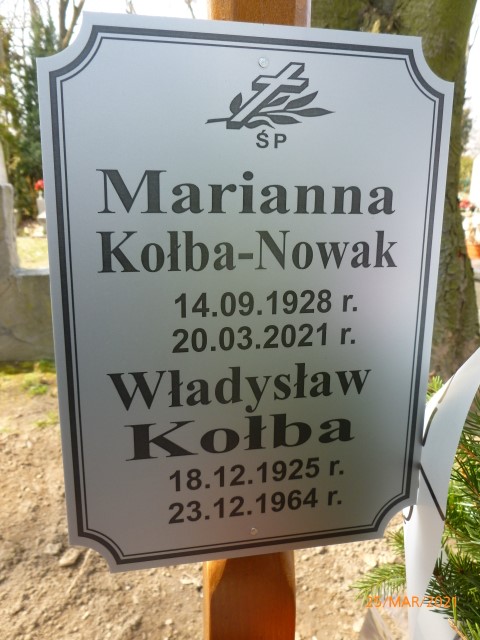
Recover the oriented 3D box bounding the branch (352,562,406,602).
[{"bbox_3d":[0.138,0.254,0.500,0.061,0.034,0.040,0,12,0],"label":"branch"}]

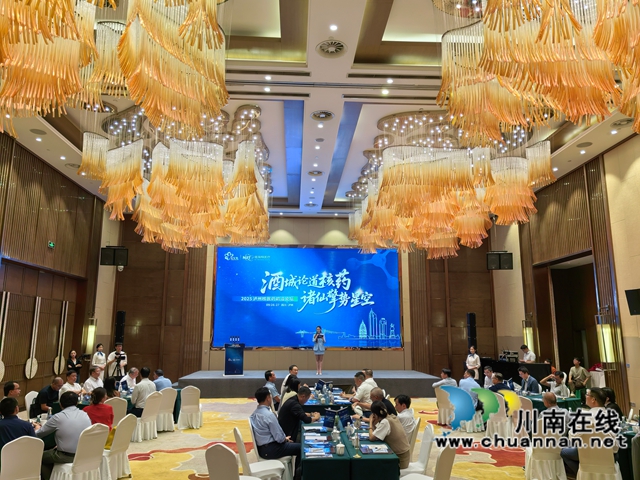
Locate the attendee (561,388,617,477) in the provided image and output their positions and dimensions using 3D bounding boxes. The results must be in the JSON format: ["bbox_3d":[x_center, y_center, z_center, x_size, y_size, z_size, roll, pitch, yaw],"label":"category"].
[{"bbox_3d":[3.971,2.837,7.321,0.540,1.280,0.800,7,-12,-32],"label":"attendee"}]

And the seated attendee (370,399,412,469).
[{"bbox_3d":[0.785,2.598,6.019,0.780,1.250,0.500,-4,-11,19],"label":"seated attendee"}]

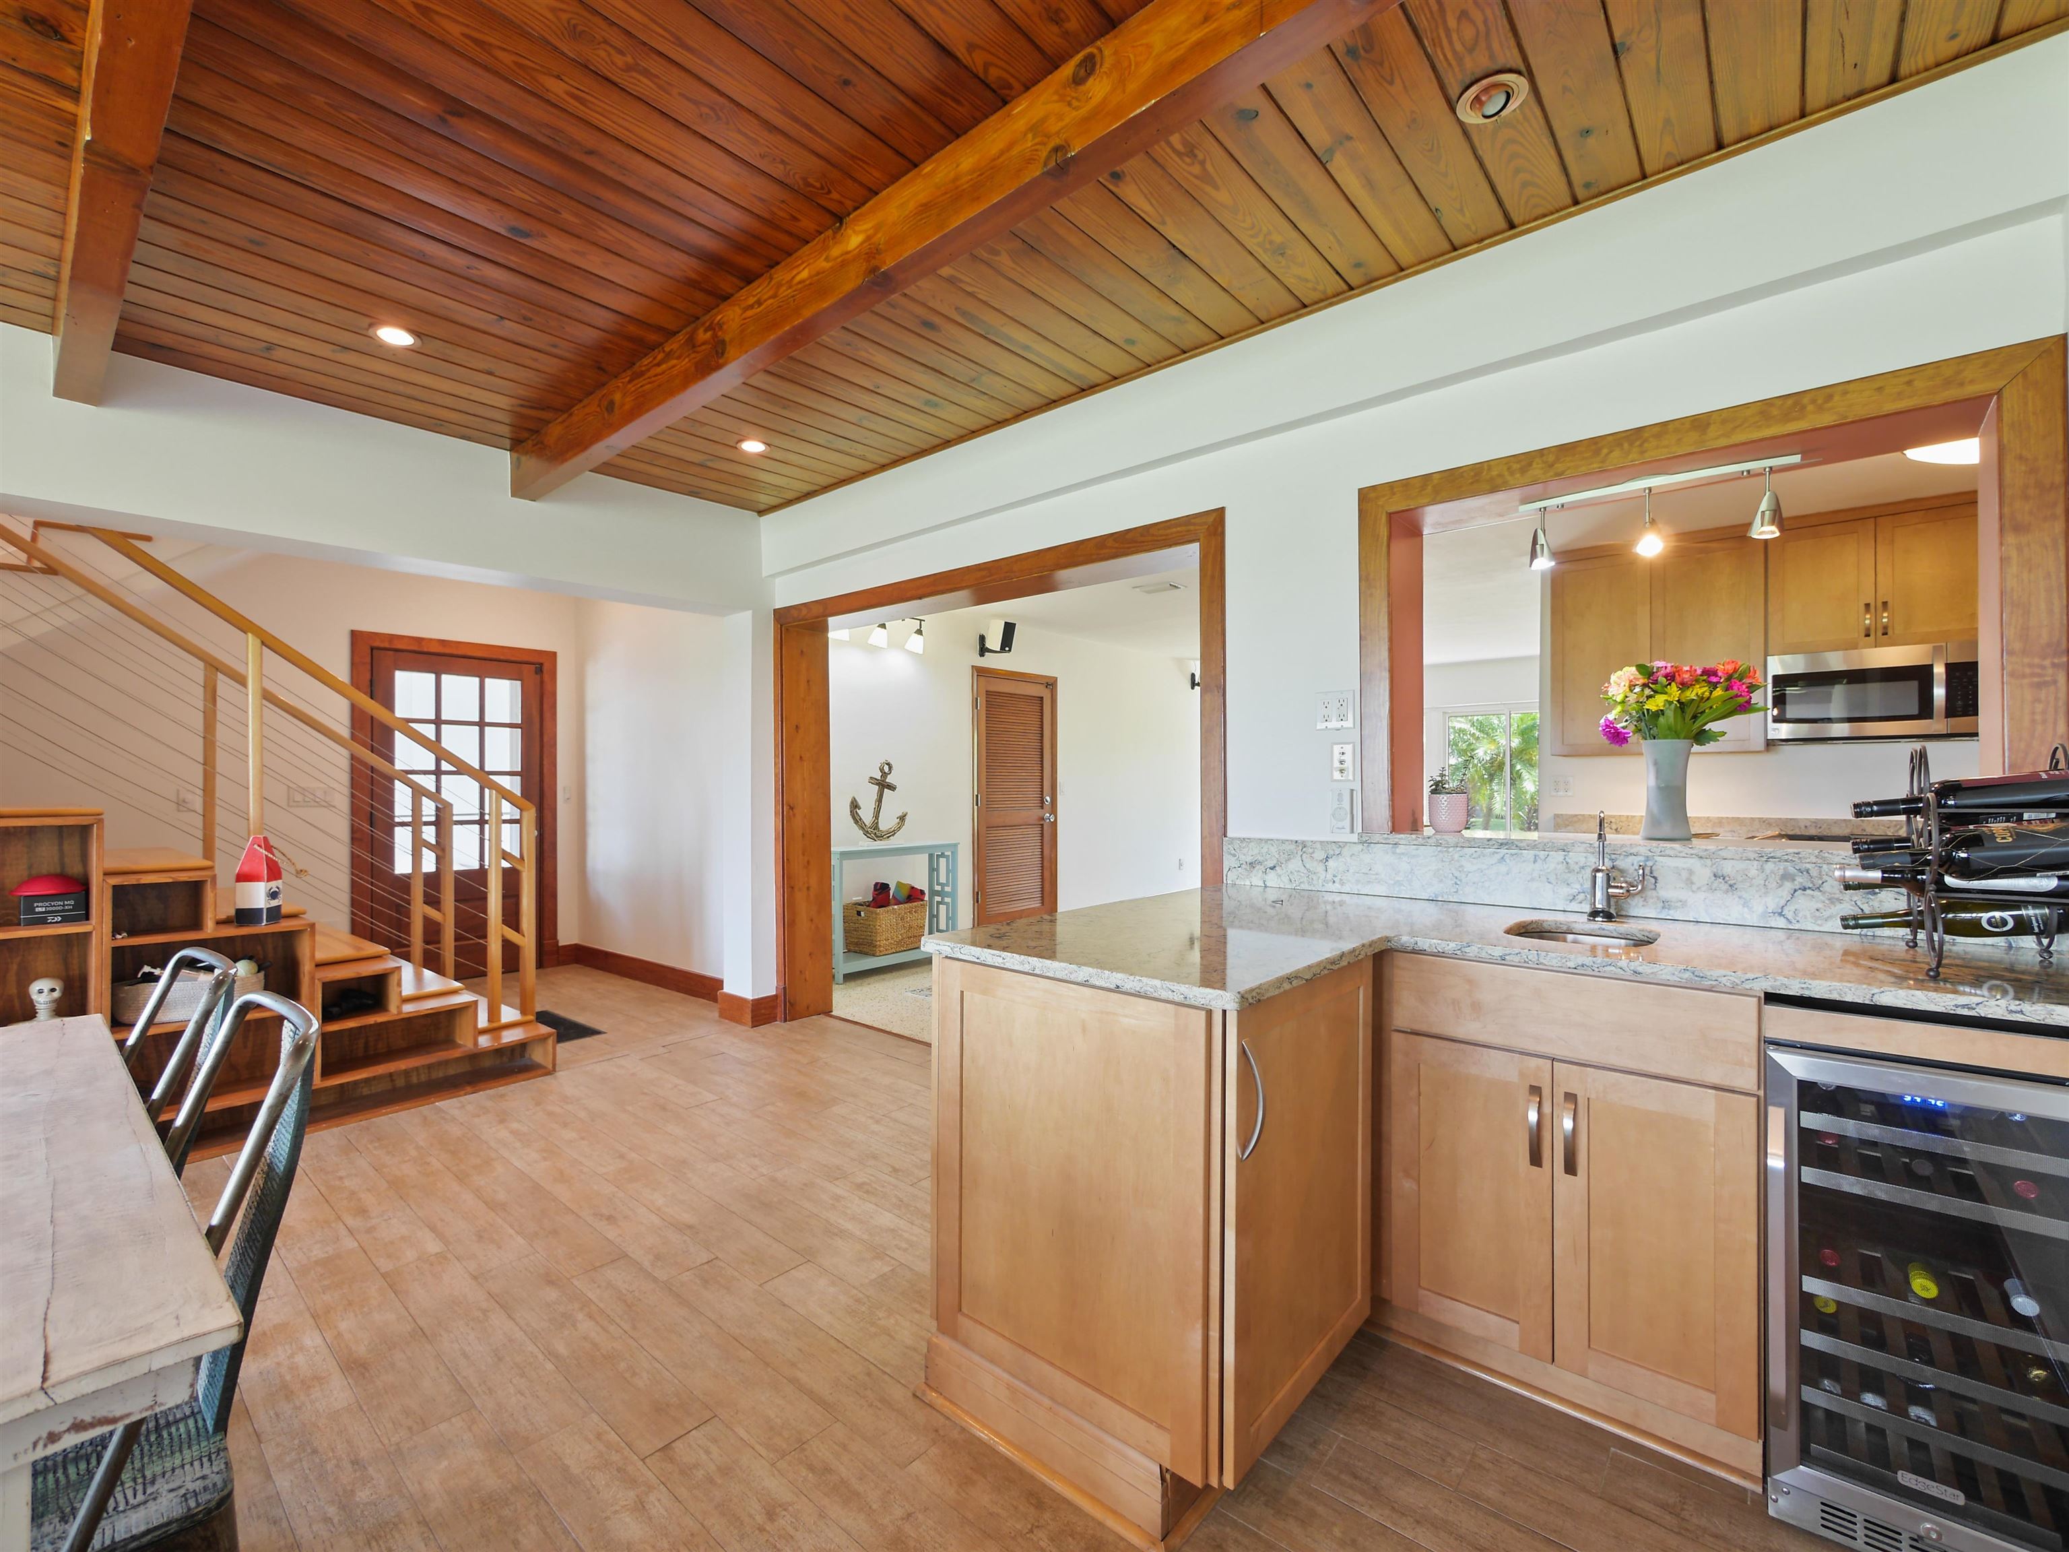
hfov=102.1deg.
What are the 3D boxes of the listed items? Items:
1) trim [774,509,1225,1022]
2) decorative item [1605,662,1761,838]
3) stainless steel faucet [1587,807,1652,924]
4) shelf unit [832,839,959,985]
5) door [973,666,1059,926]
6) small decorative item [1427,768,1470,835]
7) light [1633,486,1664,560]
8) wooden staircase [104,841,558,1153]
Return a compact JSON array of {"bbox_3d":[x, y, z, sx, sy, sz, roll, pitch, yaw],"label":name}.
[{"bbox_3d":[-0.273,0.209,3.554,2.550,2.100,0.300,0,0,41],"label":"trim"},{"bbox_3d":[1.589,-0.063,2.049,0.345,0.450,0.300,0,0,41],"label":"decorative item"},{"bbox_3d":[1.306,0.205,1.879,0.115,0.265,0.155,0,0,41],"label":"stainless steel faucet"},{"bbox_3d":[-0.985,0.845,5.507,0.330,0.815,1.040,0,0,41],"label":"shelf unit"},{"bbox_3d":[-0.156,0.203,6.903,0.090,2.100,1.027,0,0,41],"label":"door"},{"bbox_3d":[1.168,0.068,2.361,0.112,0.185,0.112,0,0,41],"label":"small decorative item"},{"bbox_3d":[1.476,-0.610,2.011,0.066,0.165,0.080,0,0,41],"label":"light"},{"bbox_3d":[-3.011,0.792,3.566,1.440,0.950,1.290,0,0,41],"label":"wooden staircase"}]

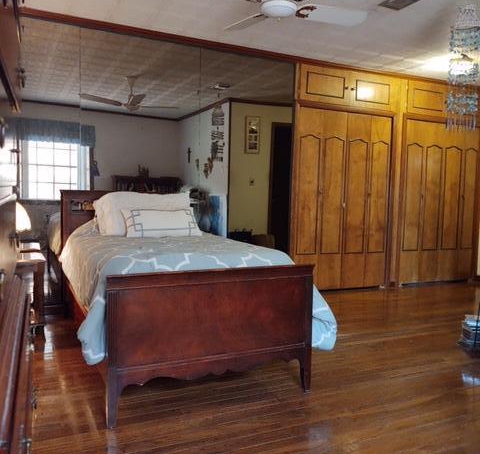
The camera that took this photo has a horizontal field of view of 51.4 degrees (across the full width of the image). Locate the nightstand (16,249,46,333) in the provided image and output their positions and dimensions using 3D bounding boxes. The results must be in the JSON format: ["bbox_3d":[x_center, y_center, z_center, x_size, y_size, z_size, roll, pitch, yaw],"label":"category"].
[{"bbox_3d":[-1.732,0.488,3.813,0.450,0.525,0.500,-1,5,-26],"label":"nightstand"}]

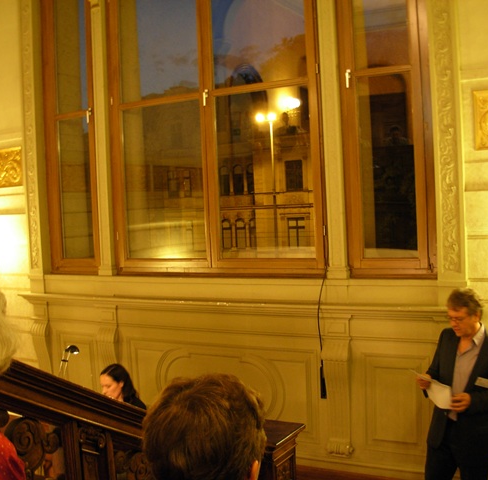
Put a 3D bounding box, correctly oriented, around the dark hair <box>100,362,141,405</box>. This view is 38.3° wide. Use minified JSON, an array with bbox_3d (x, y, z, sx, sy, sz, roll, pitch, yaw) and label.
[{"bbox_3d":[-0.800,0.949,4.550,0.250,0.300,0.210,-3,2,-41],"label":"dark hair"}]

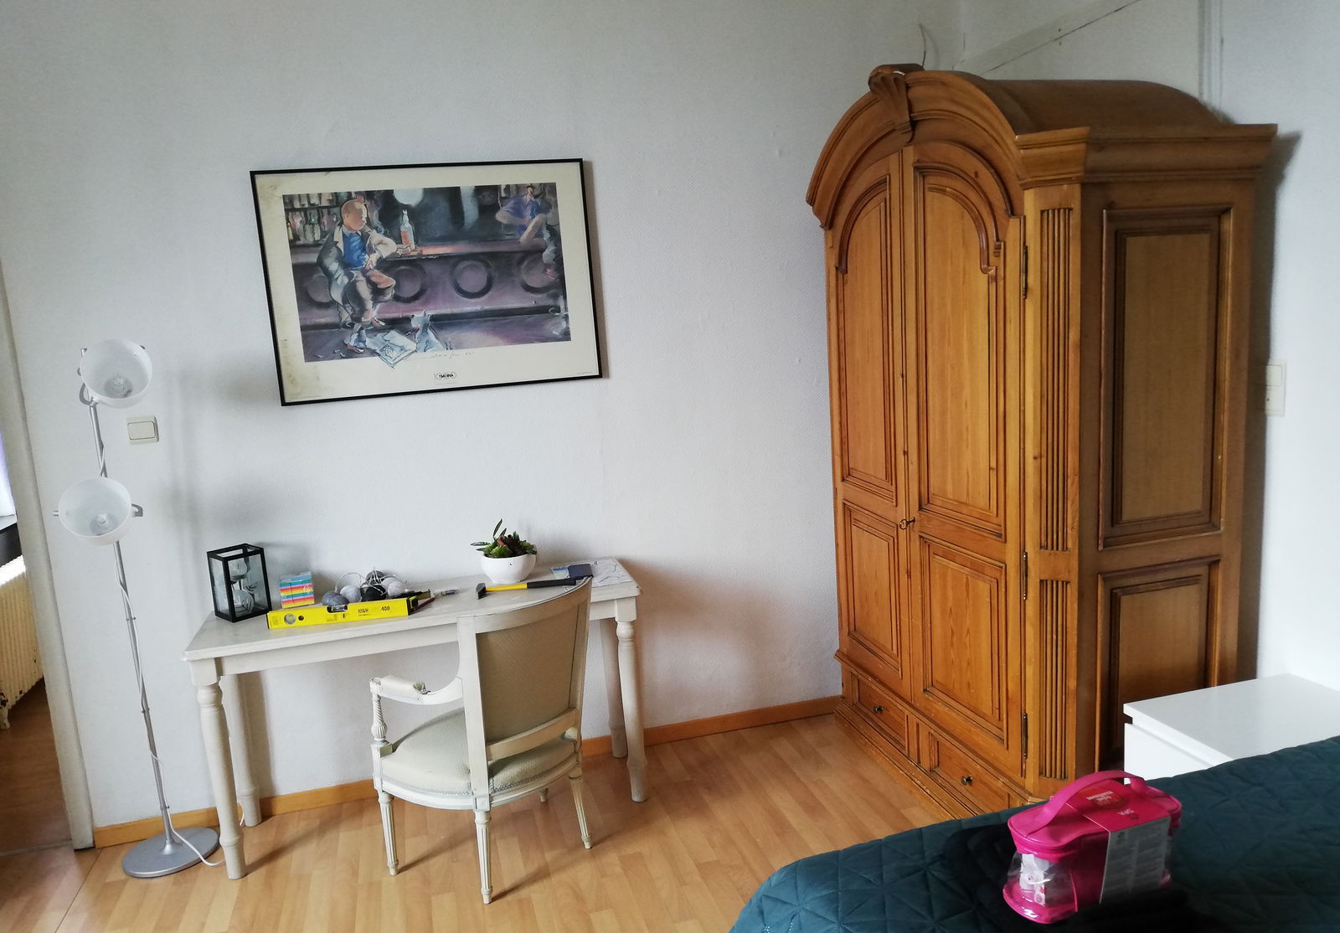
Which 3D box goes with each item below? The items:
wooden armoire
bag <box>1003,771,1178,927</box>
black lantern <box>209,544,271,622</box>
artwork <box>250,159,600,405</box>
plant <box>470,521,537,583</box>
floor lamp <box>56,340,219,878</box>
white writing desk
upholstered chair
[{"bbox_3d":[0.966,-0.052,3.011,0.630,2.155,1.370,-6,10,-15],"label":"wooden armoire"},{"bbox_3d":[0.652,0.571,1.543,0.270,0.190,0.115,-7,10,-17],"label":"bag"},{"bbox_3d":[-1.317,0.355,3.084,0.125,0.200,0.125,5,13,42],"label":"black lantern"},{"bbox_3d":[-0.738,-0.588,3.178,1.007,0.705,0.020,-7,9,-14],"label":"artwork"},{"bbox_3d":[-0.538,0.273,3.278,0.210,0.200,0.185,-6,10,-14],"label":"plant"},{"bbox_3d":[-1.551,0.424,2.917,0.305,1.560,0.310,-7,10,-21],"label":"floor lamp"},{"bbox_3d":[-0.741,0.762,3.183,1.295,0.705,0.405,-6,10,-14],"label":"white writing desk"},{"bbox_3d":[-0.485,0.736,2.873,0.530,0.830,0.580,6,14,44],"label":"upholstered chair"}]

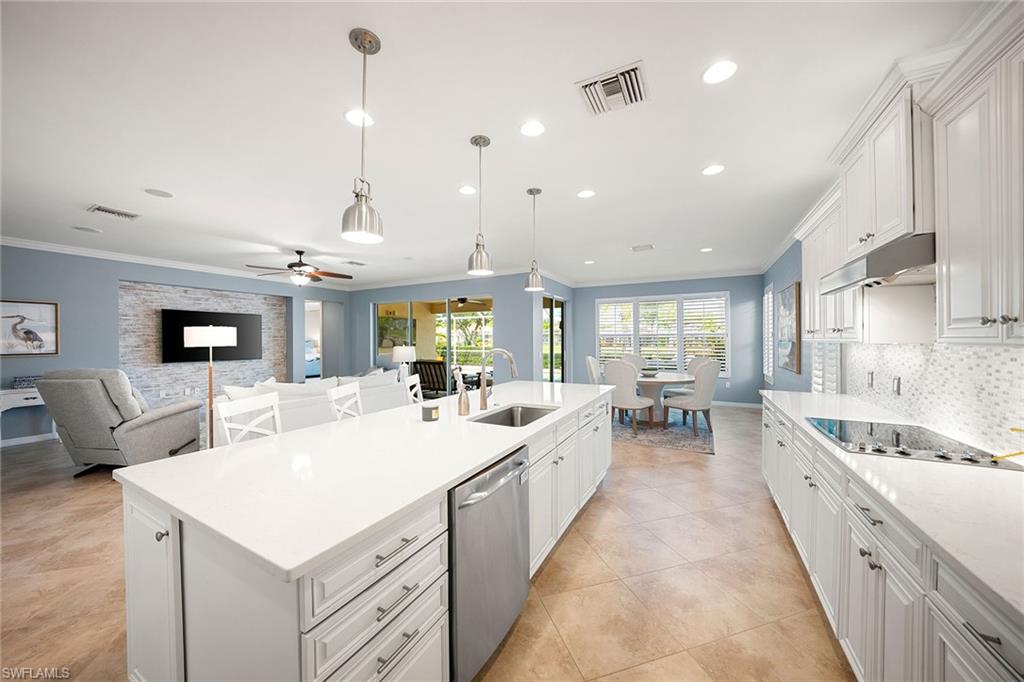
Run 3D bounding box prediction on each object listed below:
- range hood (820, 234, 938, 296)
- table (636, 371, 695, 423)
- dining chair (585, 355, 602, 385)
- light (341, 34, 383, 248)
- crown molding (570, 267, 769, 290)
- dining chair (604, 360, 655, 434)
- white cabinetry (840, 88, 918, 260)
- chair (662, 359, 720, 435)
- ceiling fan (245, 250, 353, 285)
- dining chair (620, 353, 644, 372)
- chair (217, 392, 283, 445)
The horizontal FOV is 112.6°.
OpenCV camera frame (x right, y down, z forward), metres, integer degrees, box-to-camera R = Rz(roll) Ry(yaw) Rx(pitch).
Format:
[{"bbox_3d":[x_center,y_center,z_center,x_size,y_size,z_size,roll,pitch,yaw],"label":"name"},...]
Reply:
[{"bbox_3d":[1.897,-0.350,1.617,0.510,0.160,0.730,-1,0,29],"label":"range hood"},{"bbox_3d":[2.450,1.009,6.000,1.400,0.760,1.400,0,0,29],"label":"table"},{"bbox_3d":[1.809,0.830,6.345,0.640,1.050,0.530,-1,0,38],"label":"dining chair"},{"bbox_3d":[-0.696,-0.956,1.621,0.192,0.935,0.192,0,0,29],"label":"light"},{"bbox_3d":[3.206,-1.391,7.557,3.880,0.140,0.120,-1,0,29],"label":"crown molding"},{"bbox_3d":[1.843,0.825,5.301,0.640,1.060,0.530,-1,0,-42],"label":"dining chair"},{"bbox_3d":[1.940,-0.739,1.585,0.400,0.610,0.737,-1,0,29],"label":"white cabinetry"},{"bbox_3d":[2.776,0.843,5.250,0.520,1.090,0.640,0,0,-30],"label":"chair"},{"bbox_3d":[-3.276,-1.140,5.292,1.360,0.550,1.360,0,0,29],"label":"ceiling fan"},{"bbox_3d":[2.550,0.838,6.840,0.520,1.100,0.640,0,0,7],"label":"dining chair"},{"bbox_3d":[-1.600,0.895,2.370,0.500,1.020,0.470,0,0,6],"label":"chair"}]

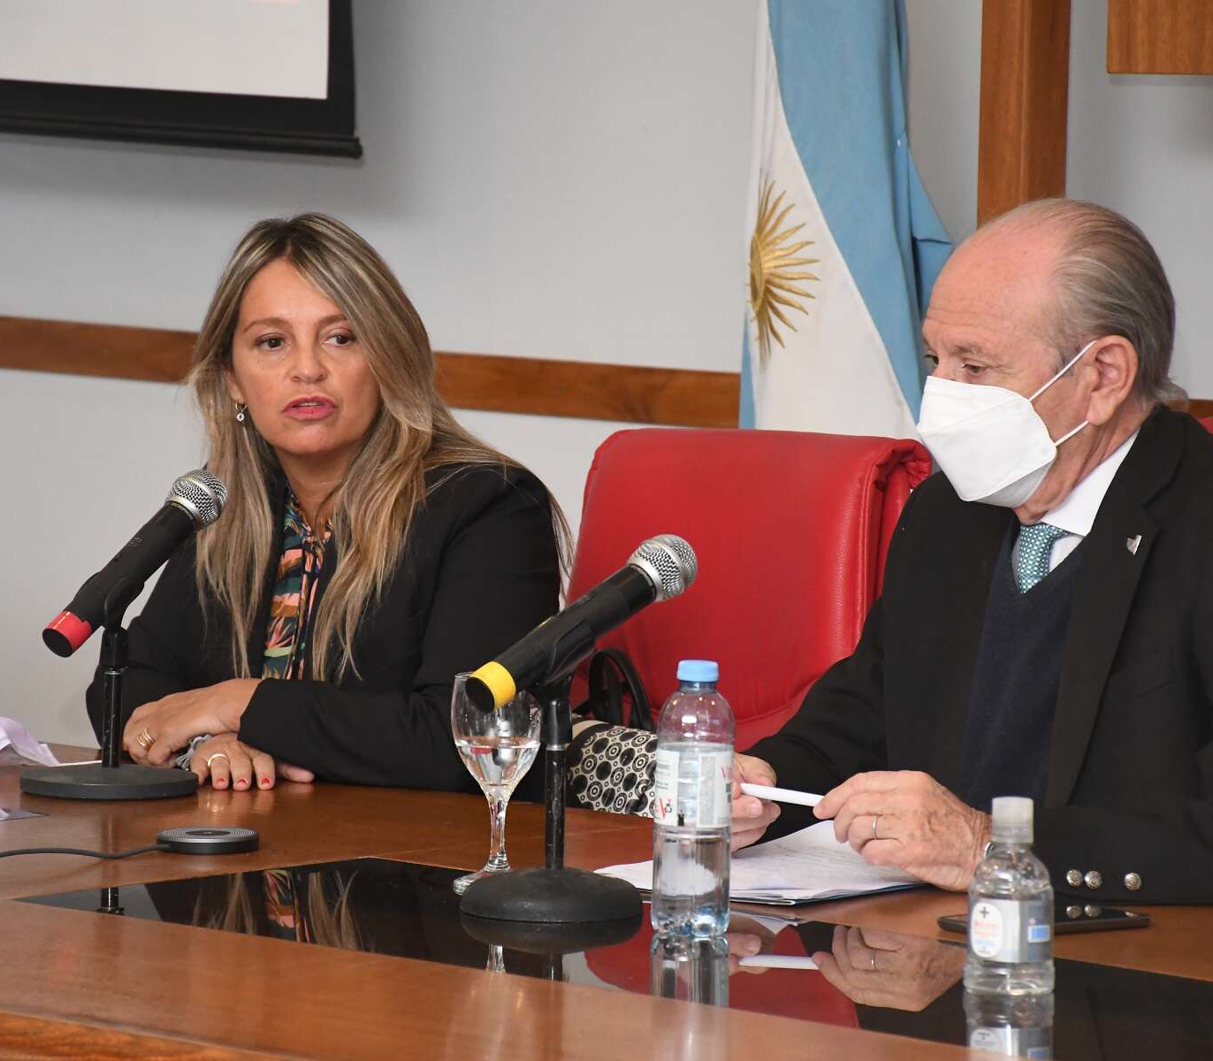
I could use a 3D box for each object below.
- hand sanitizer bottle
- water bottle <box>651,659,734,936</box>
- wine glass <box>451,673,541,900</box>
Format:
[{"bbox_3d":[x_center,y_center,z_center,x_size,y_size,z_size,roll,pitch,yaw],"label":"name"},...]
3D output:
[{"bbox_3d":[0.299,0.270,5.497,0.064,0.141,0.064,1,5,0],"label":"hand sanitizer bottle"},{"bbox_3d":[0.068,0.208,5.790,0.062,0.211,0.062,1,5,0],"label":"water bottle"},{"bbox_3d":[-0.088,0.204,6.035,0.074,0.173,0.074,1,5,0],"label":"wine glass"}]

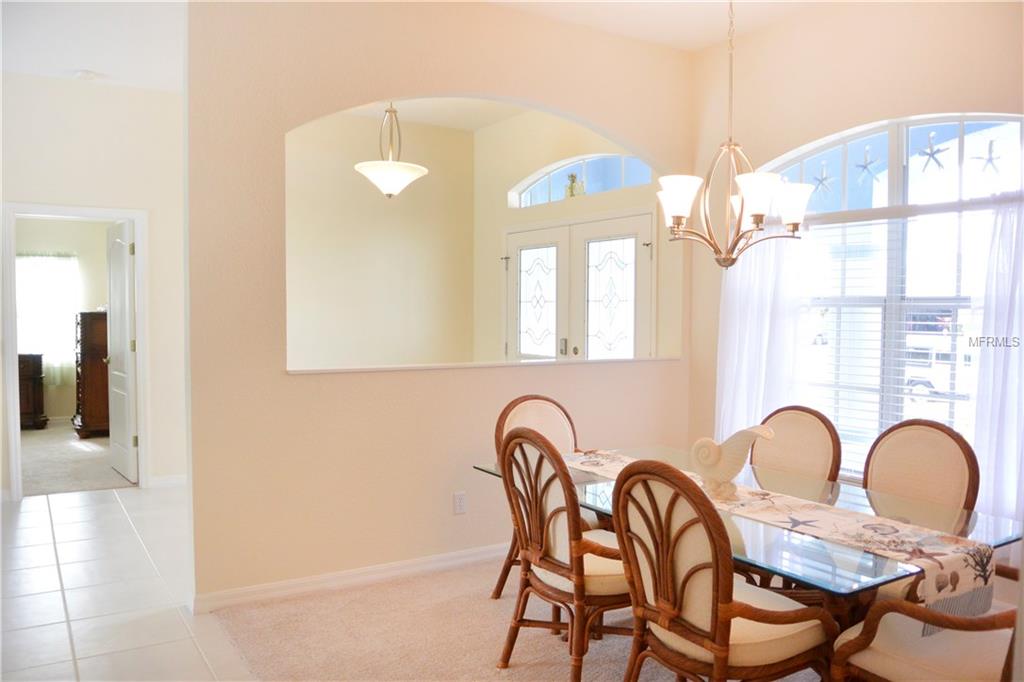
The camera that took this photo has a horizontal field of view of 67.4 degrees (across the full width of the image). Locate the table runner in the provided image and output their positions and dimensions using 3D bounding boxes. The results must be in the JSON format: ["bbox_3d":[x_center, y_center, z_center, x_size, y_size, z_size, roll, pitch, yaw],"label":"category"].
[{"bbox_3d":[0.731,0.641,2.831,0.390,0.180,1.831,-1,2,-33],"label":"table runner"}]

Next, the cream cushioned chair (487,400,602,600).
[{"bbox_3d":[0.268,0.756,3.613,0.590,0.980,0.640,-1,2,-33],"label":"cream cushioned chair"}]

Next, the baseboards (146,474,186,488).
[{"bbox_3d":[-2.762,1.123,6.138,0.320,0.090,0.020,-1,2,-33],"label":"baseboards"}]

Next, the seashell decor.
[{"bbox_3d":[0.792,0.433,2.757,0.300,0.265,0.140,1,2,7],"label":"seashell decor"}]

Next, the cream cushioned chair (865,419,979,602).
[{"bbox_3d":[1.286,0.792,2.758,0.640,0.980,0.590,-1,2,-33],"label":"cream cushioned chair"}]

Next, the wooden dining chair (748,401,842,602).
[{"bbox_3d":[0.984,0.774,3.229,0.640,0.980,0.590,-1,2,-33],"label":"wooden dining chair"}]

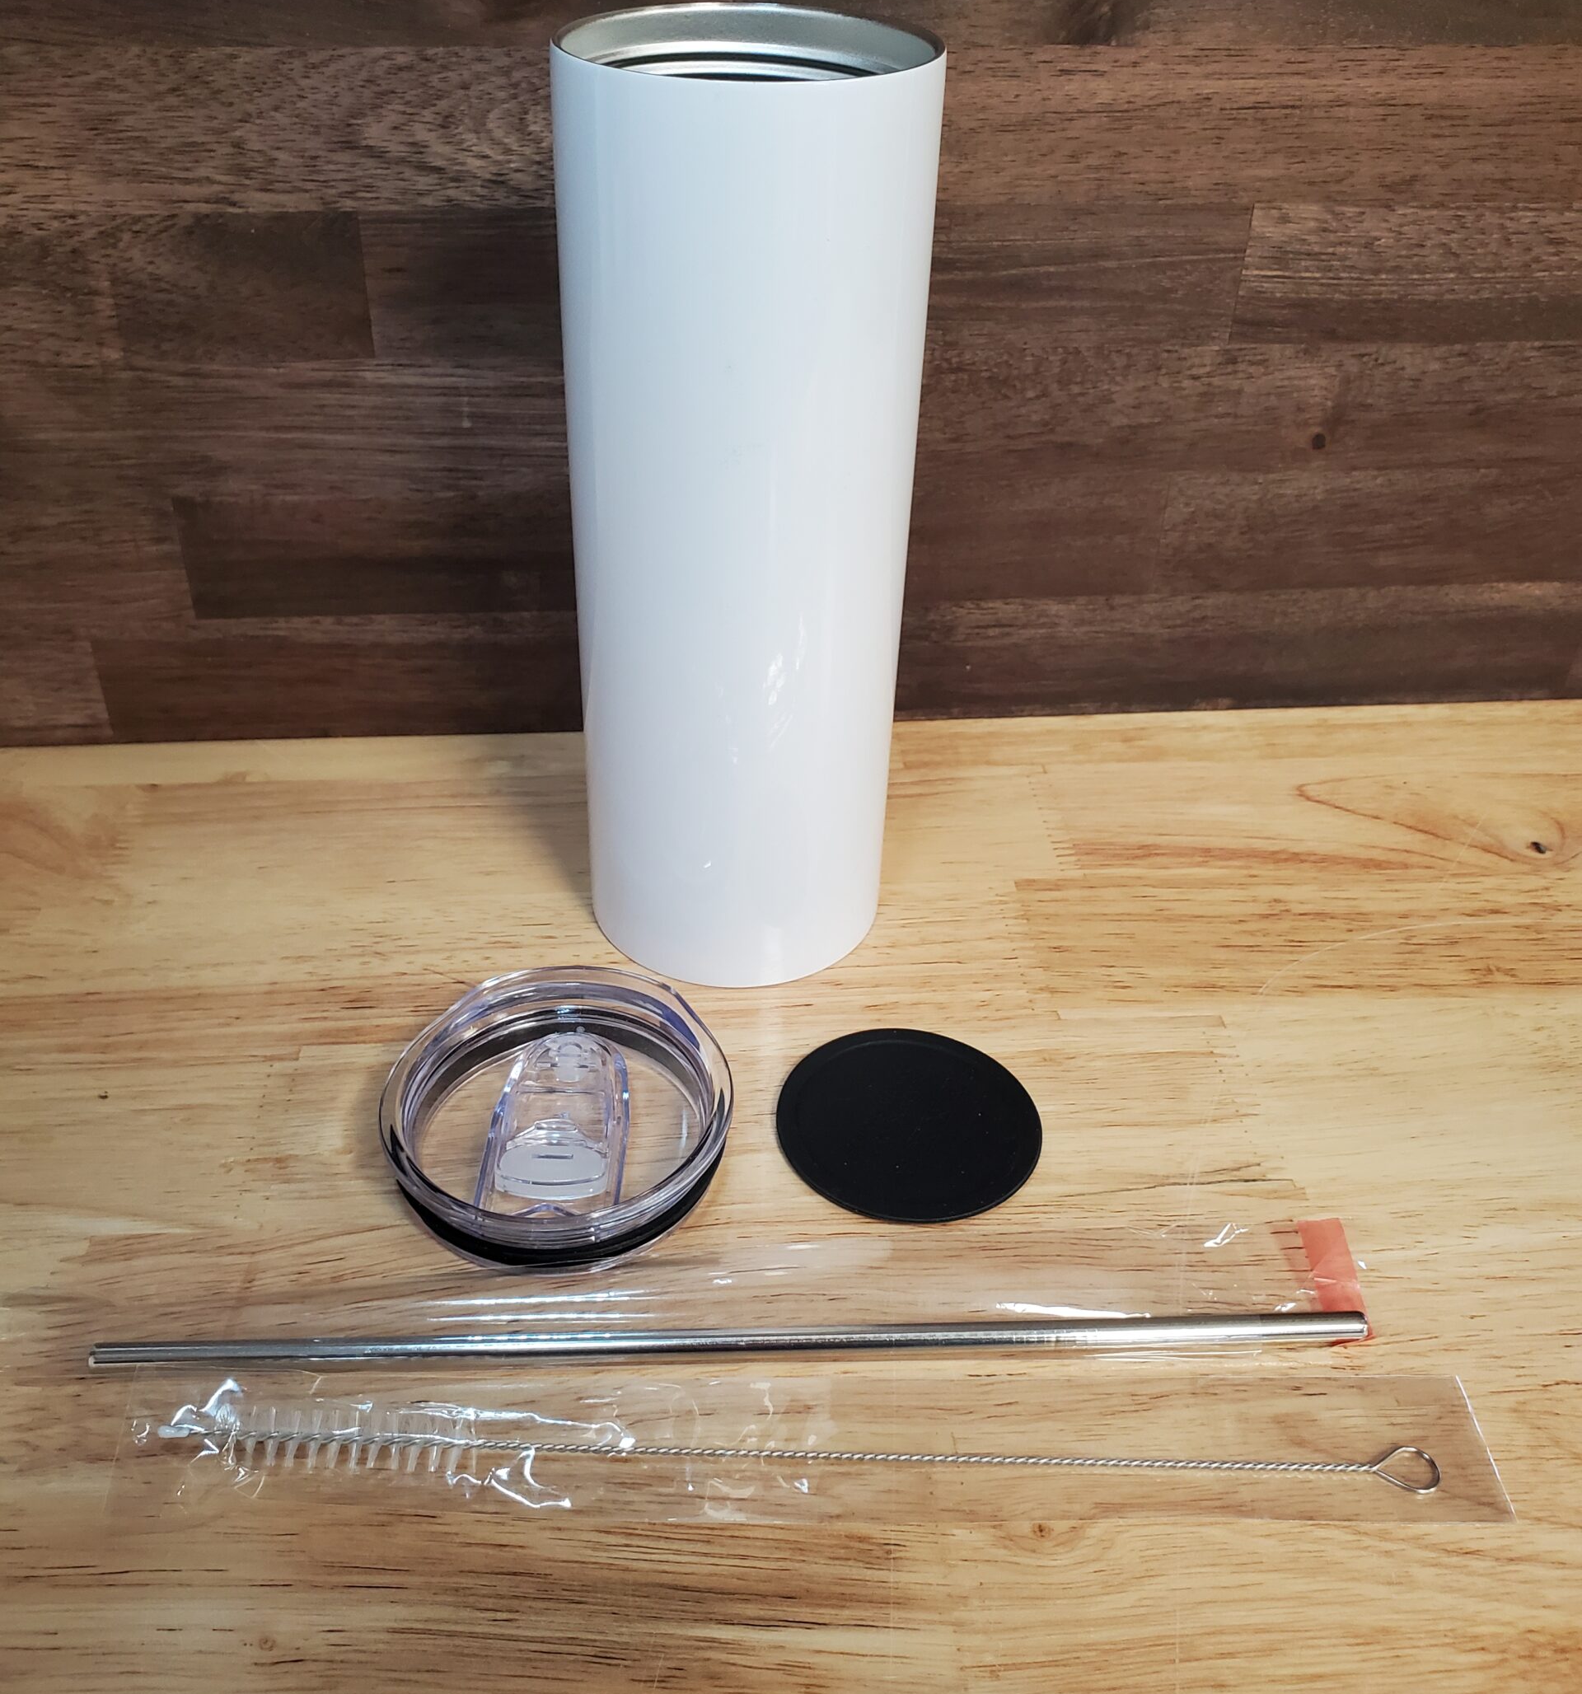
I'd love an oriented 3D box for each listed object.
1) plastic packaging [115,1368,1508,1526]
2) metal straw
[{"bbox_3d":[0.004,0.106,0.287,0.249,0.007,0.030,1,37,-2],"label":"plastic packaging"},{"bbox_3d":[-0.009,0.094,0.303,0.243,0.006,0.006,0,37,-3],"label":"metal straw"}]

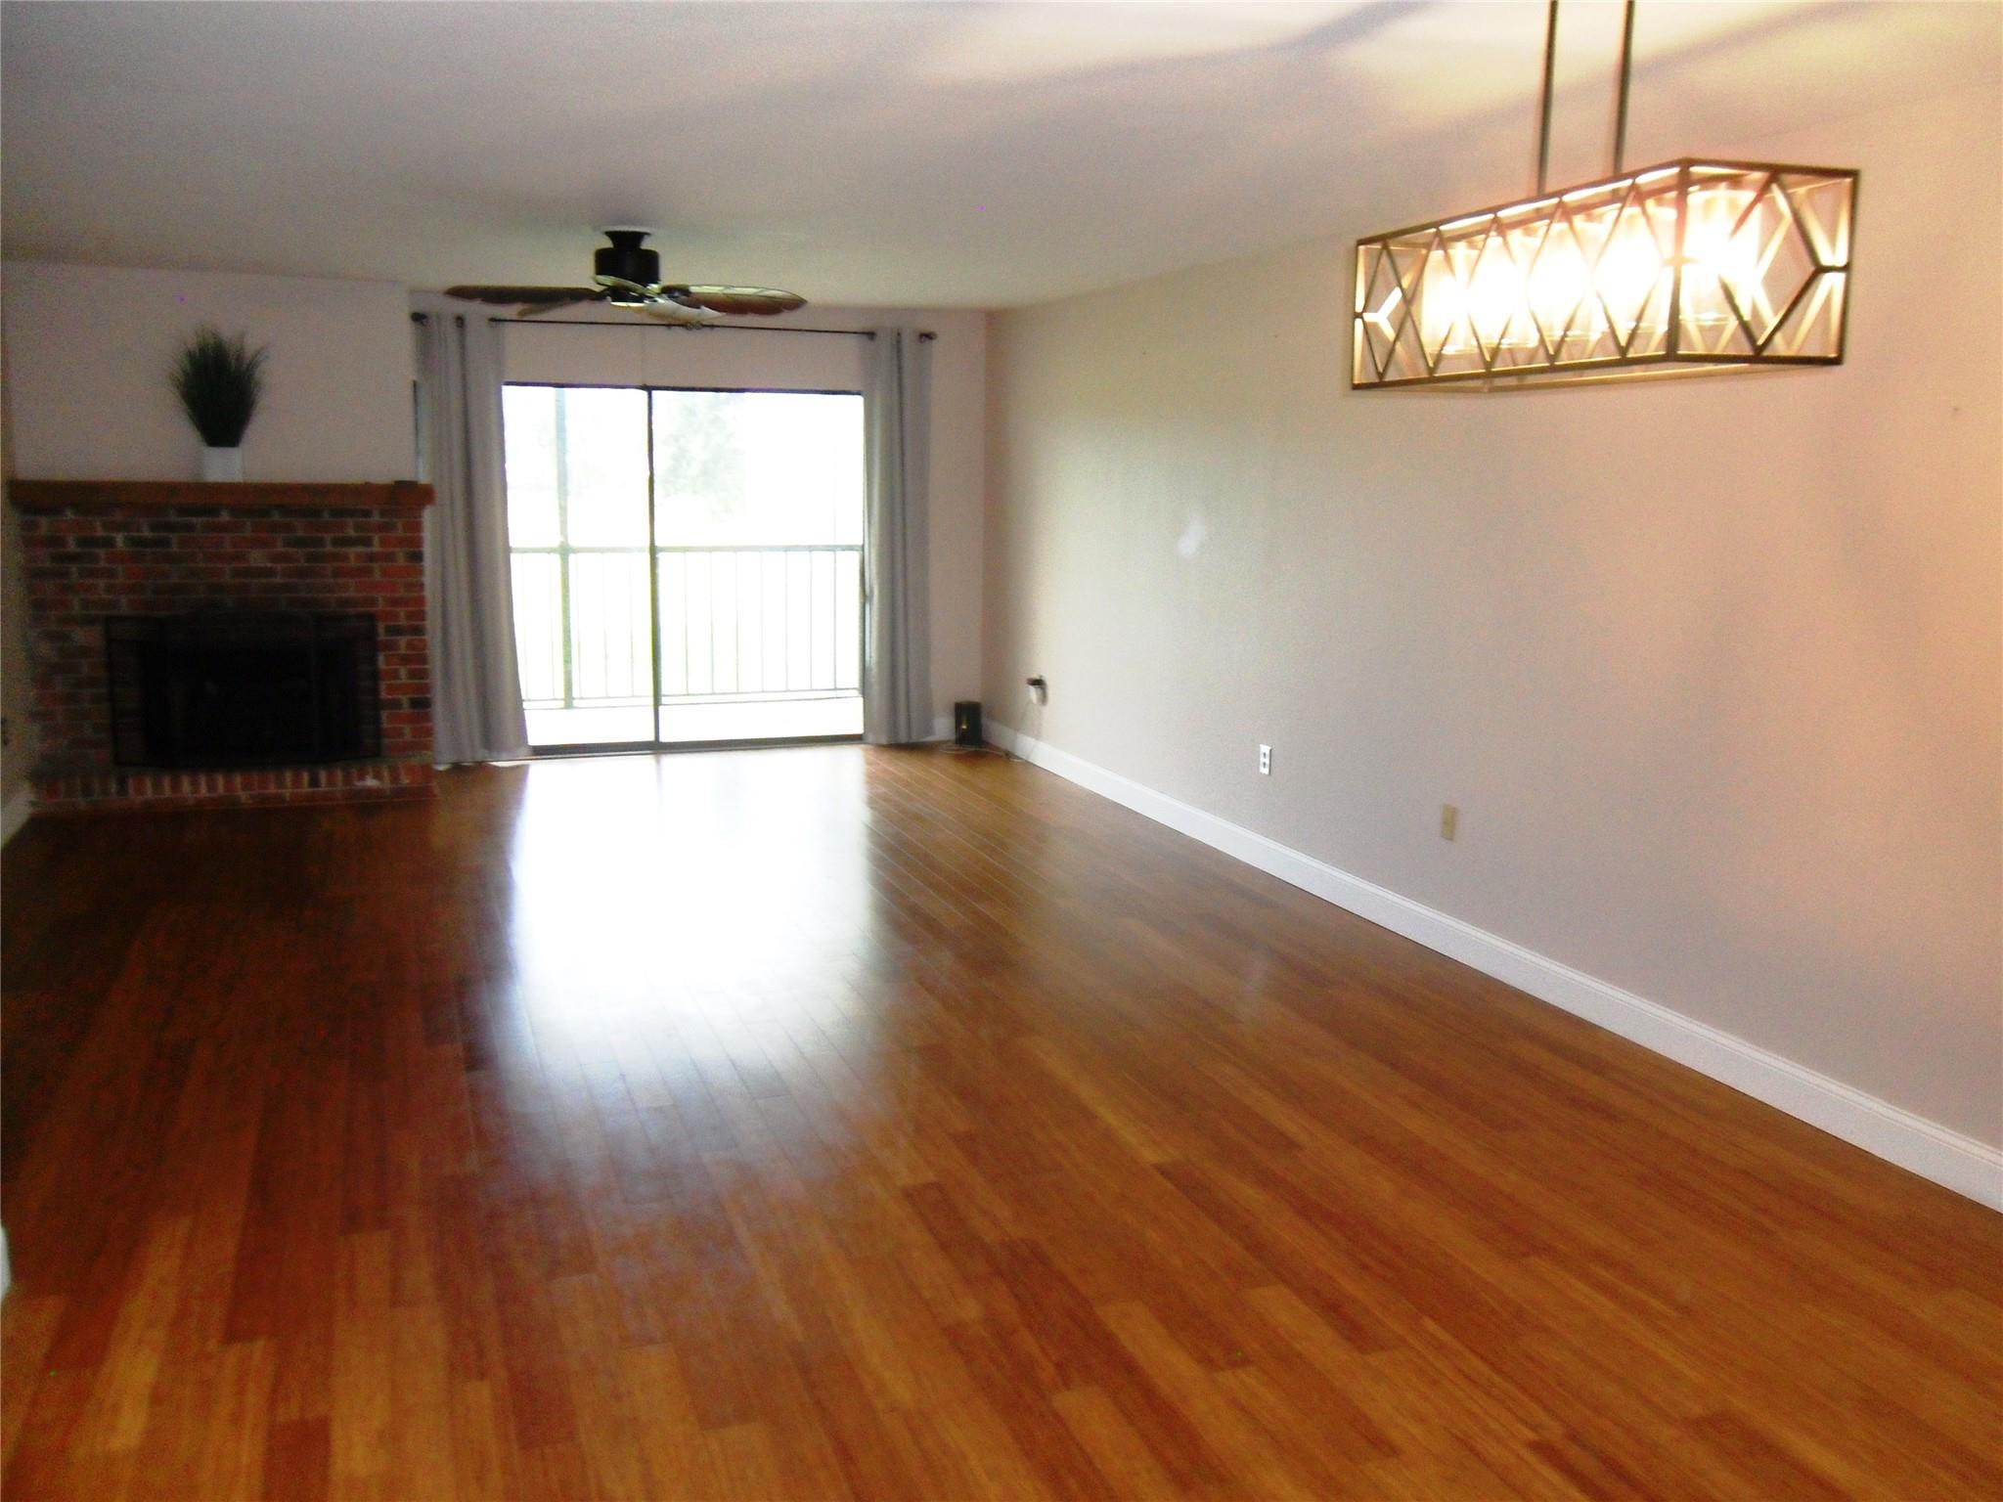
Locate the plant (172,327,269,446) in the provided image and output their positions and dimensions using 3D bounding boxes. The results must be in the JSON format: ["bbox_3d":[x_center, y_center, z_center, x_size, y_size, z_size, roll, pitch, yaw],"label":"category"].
[{"bbox_3d":[-3.524,-1.641,7.311,0.396,0.531,0.396,-3,11,-21],"label":"plant"}]

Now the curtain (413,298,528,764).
[{"bbox_3d":[-2.746,-1.065,8.383,0.460,2.298,0.135,-3,11,-21],"label":"curtain"}]

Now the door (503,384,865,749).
[{"bbox_3d":[-1.842,-0.972,8.866,2.274,1.989,0.095,-3,11,-21],"label":"door"}]

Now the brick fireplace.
[{"bbox_3d":[-3.488,-0.500,7.421,1.725,1.438,0.460,-3,11,-21],"label":"brick fireplace"}]

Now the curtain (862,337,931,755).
[{"bbox_3d":[-0.572,-1.197,9.201,0.420,2.322,0.135,-3,11,-21],"label":"curtain"}]

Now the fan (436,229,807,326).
[{"bbox_3d":[-1.408,-1.809,6.109,1.347,0.285,1.347,-3,11,-21],"label":"fan"}]

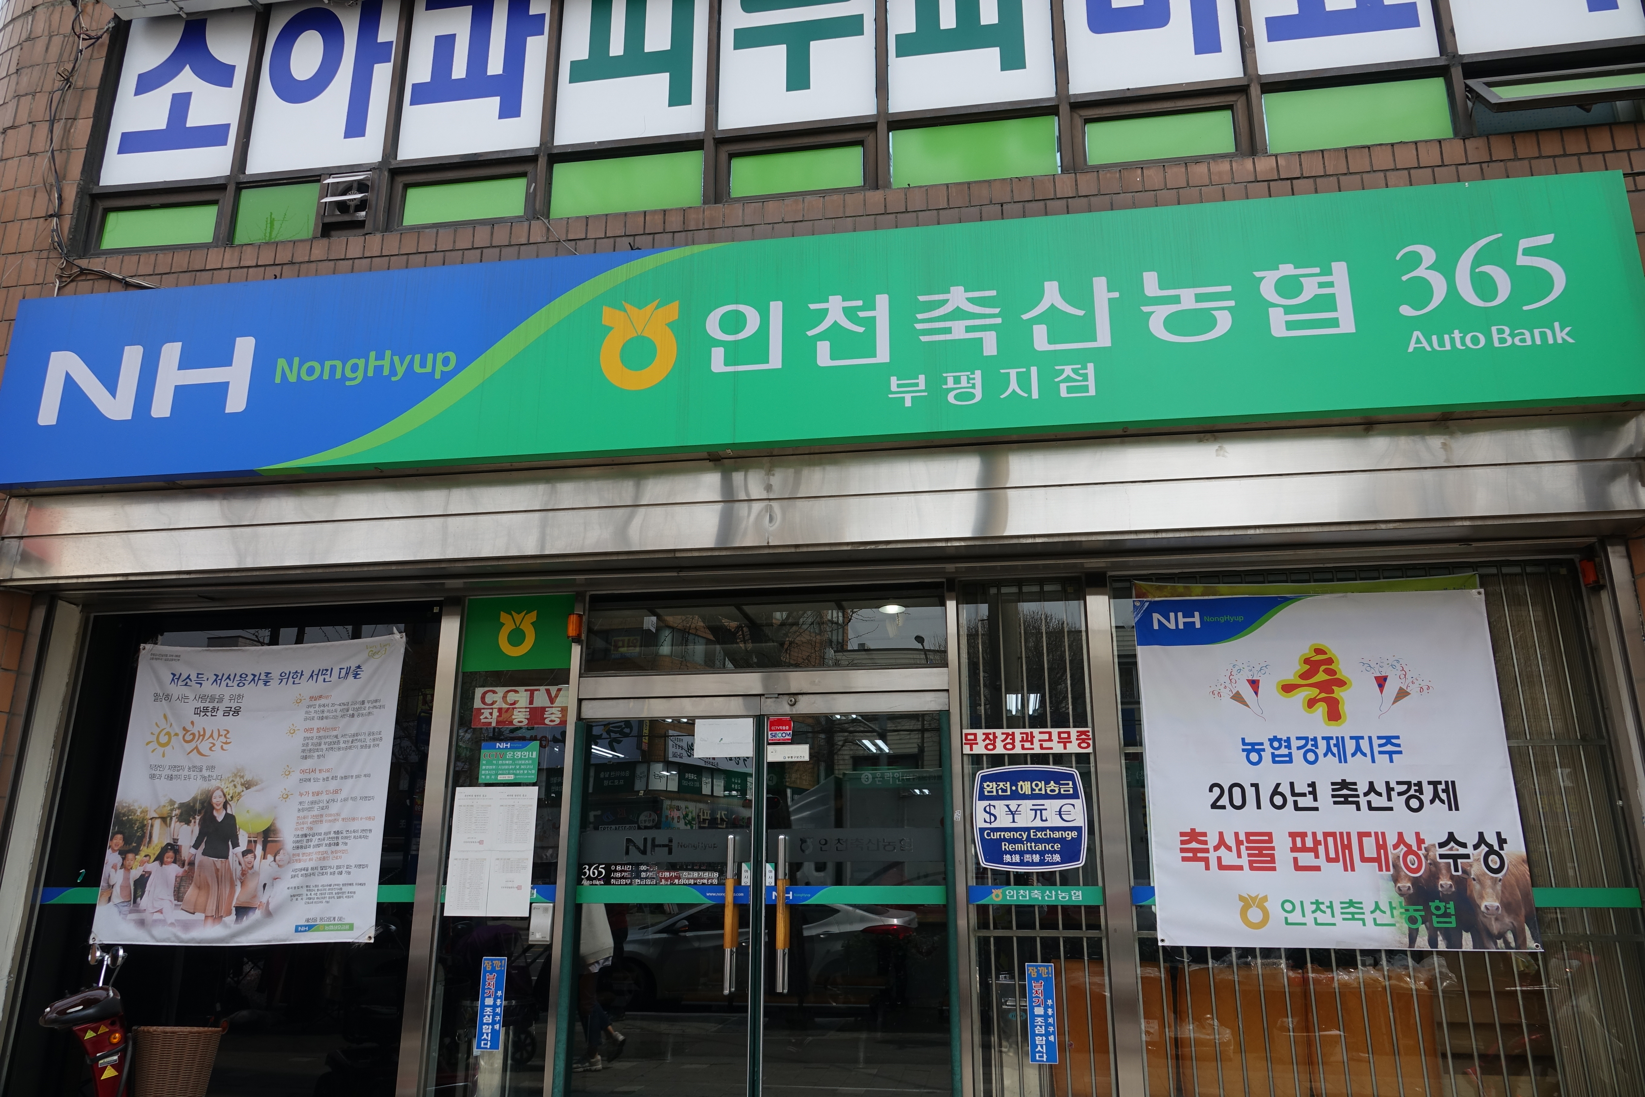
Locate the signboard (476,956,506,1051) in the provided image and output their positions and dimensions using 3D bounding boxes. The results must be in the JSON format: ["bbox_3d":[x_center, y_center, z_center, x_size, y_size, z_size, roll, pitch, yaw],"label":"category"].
[{"bbox_3d":[-1.527,2.095,5.053,0.110,0.406,0.020,-2,-16,8],"label":"signboard"}]

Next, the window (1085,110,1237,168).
[{"bbox_3d":[1.728,-2.103,5.615,0.730,0.267,0.060,-2,-16,8],"label":"window"}]

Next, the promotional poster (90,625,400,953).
[{"bbox_3d":[-2.816,1.172,5.422,1.462,1.484,0.030,-2,-16,8],"label":"promotional poster"}]

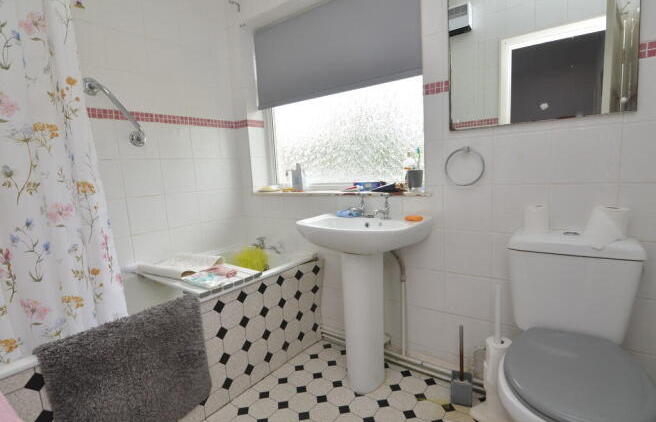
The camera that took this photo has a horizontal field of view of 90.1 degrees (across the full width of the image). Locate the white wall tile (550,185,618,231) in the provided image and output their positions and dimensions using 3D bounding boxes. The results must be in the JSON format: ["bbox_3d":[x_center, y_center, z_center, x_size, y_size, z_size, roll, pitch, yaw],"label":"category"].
[{"bbox_3d":[0.940,-0.001,1.207,0.200,0.200,0.010,2,9,36],"label":"white wall tile"}]

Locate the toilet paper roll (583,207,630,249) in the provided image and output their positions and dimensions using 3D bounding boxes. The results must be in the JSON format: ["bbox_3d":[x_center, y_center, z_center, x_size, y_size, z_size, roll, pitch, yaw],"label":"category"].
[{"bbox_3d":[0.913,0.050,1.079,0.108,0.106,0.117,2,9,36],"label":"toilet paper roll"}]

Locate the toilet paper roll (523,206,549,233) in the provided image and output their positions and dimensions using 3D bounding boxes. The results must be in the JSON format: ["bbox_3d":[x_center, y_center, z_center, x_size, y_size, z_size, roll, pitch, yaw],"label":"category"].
[{"bbox_3d":[0.788,0.030,1.236,0.077,0.099,0.077,2,9,36],"label":"toilet paper roll"}]

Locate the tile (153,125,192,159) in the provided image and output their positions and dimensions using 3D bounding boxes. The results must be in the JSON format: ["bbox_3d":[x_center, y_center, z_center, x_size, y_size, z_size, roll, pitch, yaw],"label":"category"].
[{"bbox_3d":[-0.887,-0.406,1.907,0.010,0.197,0.200,2,9,36],"label":"tile"}]

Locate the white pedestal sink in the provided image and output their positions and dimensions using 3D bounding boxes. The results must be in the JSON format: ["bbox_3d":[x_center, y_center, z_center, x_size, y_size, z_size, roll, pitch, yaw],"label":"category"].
[{"bbox_3d":[0.154,0.436,1.596,0.570,0.770,0.399,2,9,36],"label":"white pedestal sink"}]

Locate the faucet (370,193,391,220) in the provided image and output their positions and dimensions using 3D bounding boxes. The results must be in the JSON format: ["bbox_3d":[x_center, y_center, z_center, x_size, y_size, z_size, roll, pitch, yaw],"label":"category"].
[{"bbox_3d":[0.255,-0.018,1.532,0.055,0.120,0.120,2,9,36],"label":"faucet"}]

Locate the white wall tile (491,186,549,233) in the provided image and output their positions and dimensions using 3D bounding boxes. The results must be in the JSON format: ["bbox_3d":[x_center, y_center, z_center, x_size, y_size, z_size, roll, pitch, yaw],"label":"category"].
[{"bbox_3d":[0.776,-0.008,1.326,0.200,0.200,0.010,2,9,36],"label":"white wall tile"}]

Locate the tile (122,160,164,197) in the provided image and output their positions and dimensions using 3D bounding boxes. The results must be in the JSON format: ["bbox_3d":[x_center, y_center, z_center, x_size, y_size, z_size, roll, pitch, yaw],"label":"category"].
[{"bbox_3d":[-1.002,-0.179,1.782,0.010,0.200,0.200,2,9,36],"label":"tile"}]

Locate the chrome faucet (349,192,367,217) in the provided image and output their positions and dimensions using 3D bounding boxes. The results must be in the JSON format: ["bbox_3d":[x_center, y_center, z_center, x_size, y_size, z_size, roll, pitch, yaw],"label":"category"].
[{"bbox_3d":[0.157,-0.027,1.667,0.056,0.122,0.120,2,9,36],"label":"chrome faucet"}]

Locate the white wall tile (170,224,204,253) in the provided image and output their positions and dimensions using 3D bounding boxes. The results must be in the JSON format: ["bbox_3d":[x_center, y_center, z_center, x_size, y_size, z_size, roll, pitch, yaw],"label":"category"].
[{"bbox_3d":[-0.866,0.190,1.992,0.010,0.190,0.200,2,9,36],"label":"white wall tile"}]

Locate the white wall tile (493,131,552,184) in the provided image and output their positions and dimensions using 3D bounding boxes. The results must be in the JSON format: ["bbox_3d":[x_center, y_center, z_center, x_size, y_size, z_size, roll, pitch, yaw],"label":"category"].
[{"bbox_3d":[0.770,-0.206,1.306,0.200,0.200,0.010,2,9,36],"label":"white wall tile"}]

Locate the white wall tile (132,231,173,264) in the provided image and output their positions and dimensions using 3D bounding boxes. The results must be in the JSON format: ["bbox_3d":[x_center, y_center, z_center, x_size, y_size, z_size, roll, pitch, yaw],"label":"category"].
[{"bbox_3d":[-0.986,0.221,1.839,0.010,0.200,0.200,2,9,36],"label":"white wall tile"}]

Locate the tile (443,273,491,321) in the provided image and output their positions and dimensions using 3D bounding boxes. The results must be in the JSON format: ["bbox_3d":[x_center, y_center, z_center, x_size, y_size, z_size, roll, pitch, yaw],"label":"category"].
[{"bbox_3d":[0.635,0.389,1.497,0.200,0.200,0.010,2,9,36],"label":"tile"}]

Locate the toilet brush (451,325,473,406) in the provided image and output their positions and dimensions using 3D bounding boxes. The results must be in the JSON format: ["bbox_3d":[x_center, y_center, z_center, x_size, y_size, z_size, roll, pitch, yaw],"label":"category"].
[{"bbox_3d":[0.582,0.658,1.424,0.085,0.350,0.083,0,7,21],"label":"toilet brush"}]

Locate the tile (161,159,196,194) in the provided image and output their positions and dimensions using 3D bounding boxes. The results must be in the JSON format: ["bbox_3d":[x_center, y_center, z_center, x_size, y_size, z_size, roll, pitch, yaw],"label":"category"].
[{"bbox_3d":[-0.885,-0.204,1.944,0.010,0.200,0.200,2,9,36],"label":"tile"}]

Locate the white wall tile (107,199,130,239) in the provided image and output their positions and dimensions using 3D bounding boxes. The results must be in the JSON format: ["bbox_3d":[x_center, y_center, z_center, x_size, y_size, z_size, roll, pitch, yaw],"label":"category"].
[{"bbox_3d":[-1.105,0.044,1.634,0.010,0.200,0.200,2,9,36],"label":"white wall tile"}]

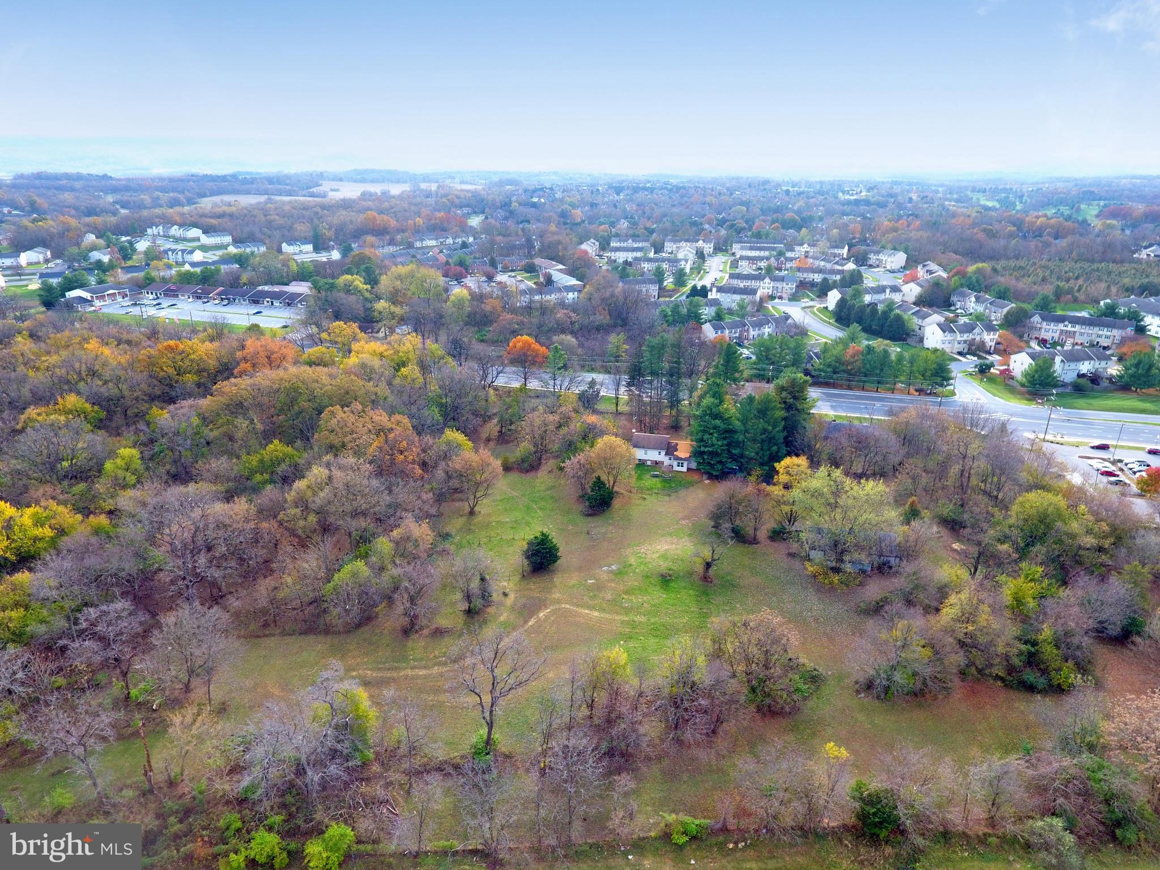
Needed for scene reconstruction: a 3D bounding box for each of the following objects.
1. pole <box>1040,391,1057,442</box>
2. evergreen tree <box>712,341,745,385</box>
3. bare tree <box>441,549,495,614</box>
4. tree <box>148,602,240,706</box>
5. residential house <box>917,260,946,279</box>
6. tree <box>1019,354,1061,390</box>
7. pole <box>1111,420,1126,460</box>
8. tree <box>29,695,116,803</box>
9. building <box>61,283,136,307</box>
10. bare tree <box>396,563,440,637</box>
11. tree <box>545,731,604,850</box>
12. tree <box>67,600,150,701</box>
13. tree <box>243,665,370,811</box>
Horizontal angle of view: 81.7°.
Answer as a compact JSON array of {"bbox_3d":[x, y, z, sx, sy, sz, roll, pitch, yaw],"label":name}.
[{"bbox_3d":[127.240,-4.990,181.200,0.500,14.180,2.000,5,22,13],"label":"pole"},{"bbox_3d":[51.020,-24.820,229.470,9.800,14.870,9.800,0,22,0],"label":"evergreen tree"},{"bbox_3d":[-18.420,24.250,110.050,8.050,11.600,7.860,-4,22,-10],"label":"bare tree"},{"bbox_3d":[-55.110,31.610,95.020,12.720,15.850,12.080,0,21,0],"label":"tree"},{"bbox_3d":[223.862,-102.552,425.178,10.300,11.000,36.000,7,23,18],"label":"residential house"},{"bbox_3d":[154.920,-21.180,225.900,12.140,10.740,12.140,15,26,33],"label":"tree"},{"bbox_3d":[135.720,1.480,168.770,1.200,10.460,0.600,0,22,0],"label":"pole"},{"bbox_3d":[-60.387,38.941,80.891,9.000,14.500,9.000,0,21,0],"label":"tree"},{"bbox_3d":[-285.970,-84.200,398.860,23.500,8.000,24.500,6,22,14],"label":"building"},{"bbox_3d":[-25.290,25.930,104.610,6.120,12.430,5.950,-6,22,-15],"label":"bare tree"},{"bbox_3d":[-0.820,39.500,74.300,6.500,16.270,6.170,0,21,0],"label":"tree"},{"bbox_3d":[-63.710,30.520,91.780,9.800,14.900,9.800,0,22,0],"label":"tree"},{"bbox_3d":[-30.600,34.500,75.630,13.460,17.600,10.680,-11,24,-26],"label":"tree"}]

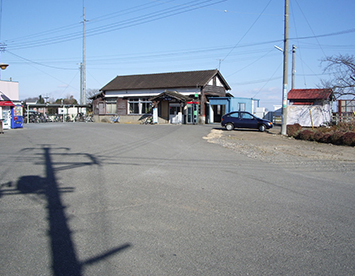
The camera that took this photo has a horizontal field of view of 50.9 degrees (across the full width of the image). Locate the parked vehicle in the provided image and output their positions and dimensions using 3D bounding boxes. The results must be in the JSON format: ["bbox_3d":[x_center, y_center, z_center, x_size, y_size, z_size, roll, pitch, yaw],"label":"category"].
[{"bbox_3d":[5.184,-1.241,27.483,3.820,1.390,1.660,2,5,23],"label":"parked vehicle"}]

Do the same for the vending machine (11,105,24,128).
[{"bbox_3d":[-12.833,-1.637,29.861,0.620,1.830,0.840,4,6,41],"label":"vending machine"}]

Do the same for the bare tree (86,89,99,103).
[{"bbox_3d":[-14.697,-5.950,64.738,4.200,5.300,4.200,0,4,0],"label":"bare tree"}]

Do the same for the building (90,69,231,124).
[{"bbox_3d":[-2.385,-4.982,46.520,16.200,6.050,9.400,3,5,32],"label":"building"}]

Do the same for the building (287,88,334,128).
[{"bbox_3d":[12.585,-2.817,35.188,3.800,3.400,2.700,2,5,30],"label":"building"}]

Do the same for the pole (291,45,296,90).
[{"bbox_3d":[12.293,-5.756,39.684,0.280,8.600,0.280,0,4,0],"label":"pole"}]

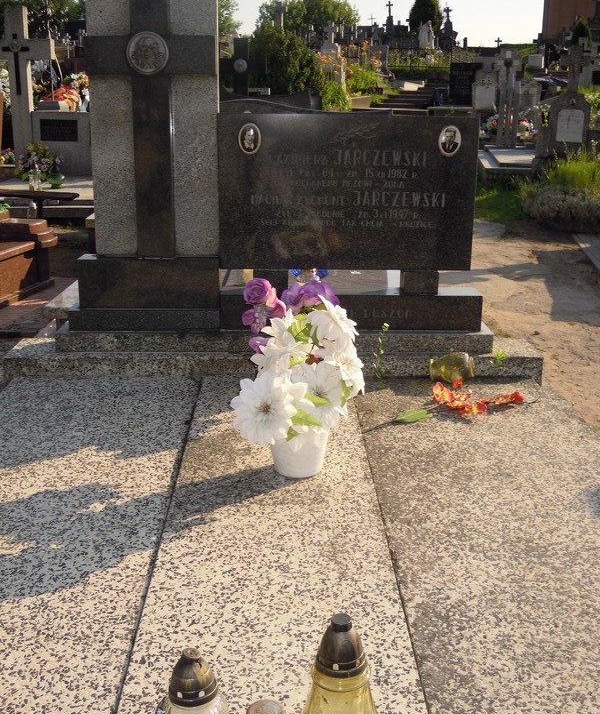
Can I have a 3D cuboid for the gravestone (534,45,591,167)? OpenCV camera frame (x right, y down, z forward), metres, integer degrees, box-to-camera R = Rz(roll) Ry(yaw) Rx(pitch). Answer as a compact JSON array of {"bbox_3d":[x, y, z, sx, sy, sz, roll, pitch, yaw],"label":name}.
[{"bbox_3d":[2.947,-2.816,9.345,0.470,1.271,0.300,-1,13,-7],"label":"gravestone"}]

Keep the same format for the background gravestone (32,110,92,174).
[{"bbox_3d":[-2.466,-2.228,8.678,0.609,0.666,0.160,0,13,-2],"label":"background gravestone"}]

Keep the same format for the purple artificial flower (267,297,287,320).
[{"bbox_3d":[-0.071,-0.143,2.480,0.066,0.068,0.055,-1,13,-6],"label":"purple artificial flower"}]

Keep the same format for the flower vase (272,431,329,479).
[{"bbox_3d":[-0.001,0.272,2.535,0.172,0.145,0.172,0,17,-1],"label":"flower vase"}]

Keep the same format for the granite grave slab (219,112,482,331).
[{"bbox_3d":[0.212,-0.538,3.373,1.060,0.845,0.190,0,13,-2],"label":"granite grave slab"}]

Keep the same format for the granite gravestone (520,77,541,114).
[{"bbox_3d":[3.880,-4.393,14.078,0.400,0.627,0.160,0,13,-2],"label":"granite gravestone"}]

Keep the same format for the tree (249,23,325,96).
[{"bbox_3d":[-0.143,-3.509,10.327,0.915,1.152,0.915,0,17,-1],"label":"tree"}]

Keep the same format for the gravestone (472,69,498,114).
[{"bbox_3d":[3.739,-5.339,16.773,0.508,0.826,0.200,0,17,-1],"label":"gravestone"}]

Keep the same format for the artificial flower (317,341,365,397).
[{"bbox_3d":[0.117,0.034,2.370,0.120,0.148,0.070,-7,15,-28],"label":"artificial flower"}]

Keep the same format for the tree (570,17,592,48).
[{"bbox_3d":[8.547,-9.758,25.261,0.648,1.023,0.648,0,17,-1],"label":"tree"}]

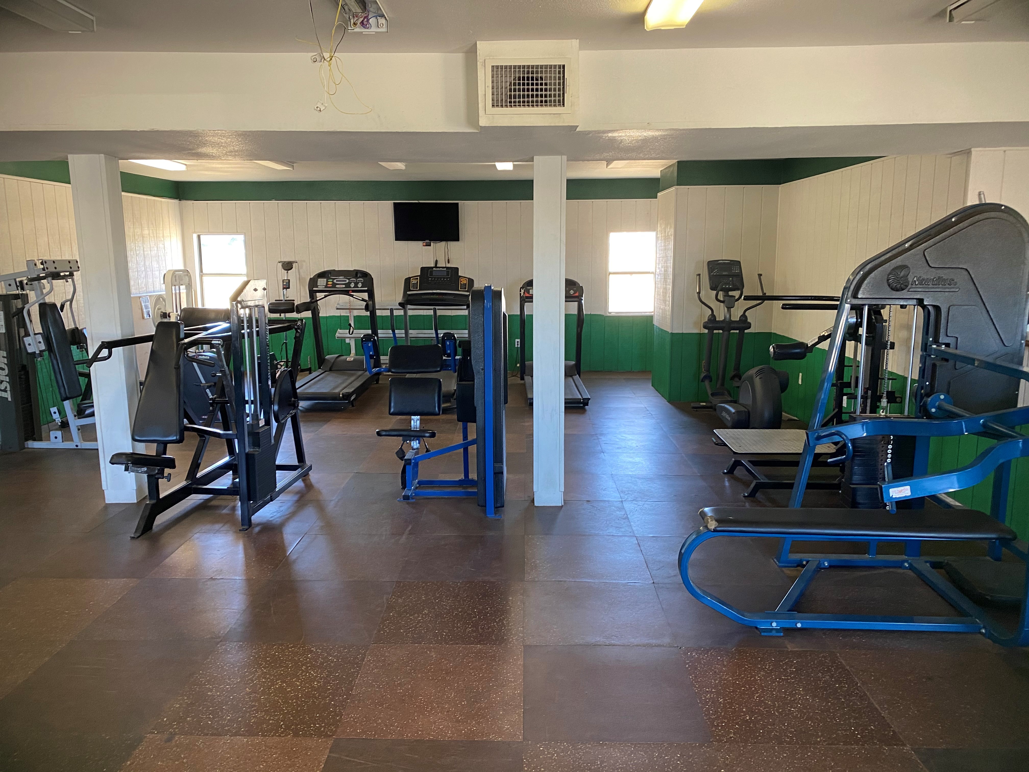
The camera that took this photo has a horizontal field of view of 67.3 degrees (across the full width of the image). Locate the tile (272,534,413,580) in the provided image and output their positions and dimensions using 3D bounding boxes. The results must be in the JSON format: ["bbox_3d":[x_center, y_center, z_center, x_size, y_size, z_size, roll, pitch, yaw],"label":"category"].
[{"bbox_3d":[-0.859,0.880,3.985,0.610,0.014,0.610,0,10,1],"label":"tile"}]

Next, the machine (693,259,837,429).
[{"bbox_3d":[2.229,-0.416,7.523,0.720,1.610,1.950,0,10,-1],"label":"machine"}]

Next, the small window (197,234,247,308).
[{"bbox_3d":[-3.826,-1.458,10.120,0.650,1.050,0.100,0,10,1],"label":"small window"}]

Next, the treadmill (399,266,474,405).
[{"bbox_3d":[-0.953,-0.666,9.237,0.930,1.500,1.950,0,10,1],"label":"treadmill"}]

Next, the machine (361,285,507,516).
[{"bbox_3d":[-0.509,0.026,4.991,0.945,1.345,1.050,0,10,1],"label":"machine"}]

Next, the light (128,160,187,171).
[{"bbox_3d":[-3.502,-2.167,7.457,0.180,0.080,1.220,0,10,1],"label":"light"}]

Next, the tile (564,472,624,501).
[{"bbox_3d":[0.380,0.682,5.160,0.610,0.014,0.610,0,10,1],"label":"tile"}]

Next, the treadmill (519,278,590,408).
[{"bbox_3d":[0.488,-0.600,9.326,0.820,1.350,2.000,0,10,1],"label":"treadmill"}]

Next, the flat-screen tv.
[{"bbox_3d":[-1.200,-2.251,10.633,0.895,0.515,0.070,0,13,1],"label":"flat-screen tv"}]

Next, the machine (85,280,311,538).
[{"bbox_3d":[-2.031,0.040,5.135,0.990,1.490,1.460,1,10,6],"label":"machine"}]

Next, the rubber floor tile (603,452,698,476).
[{"bbox_3d":[1.005,0.584,5.767,0.610,0.012,0.610,0,10,1],"label":"rubber floor tile"}]

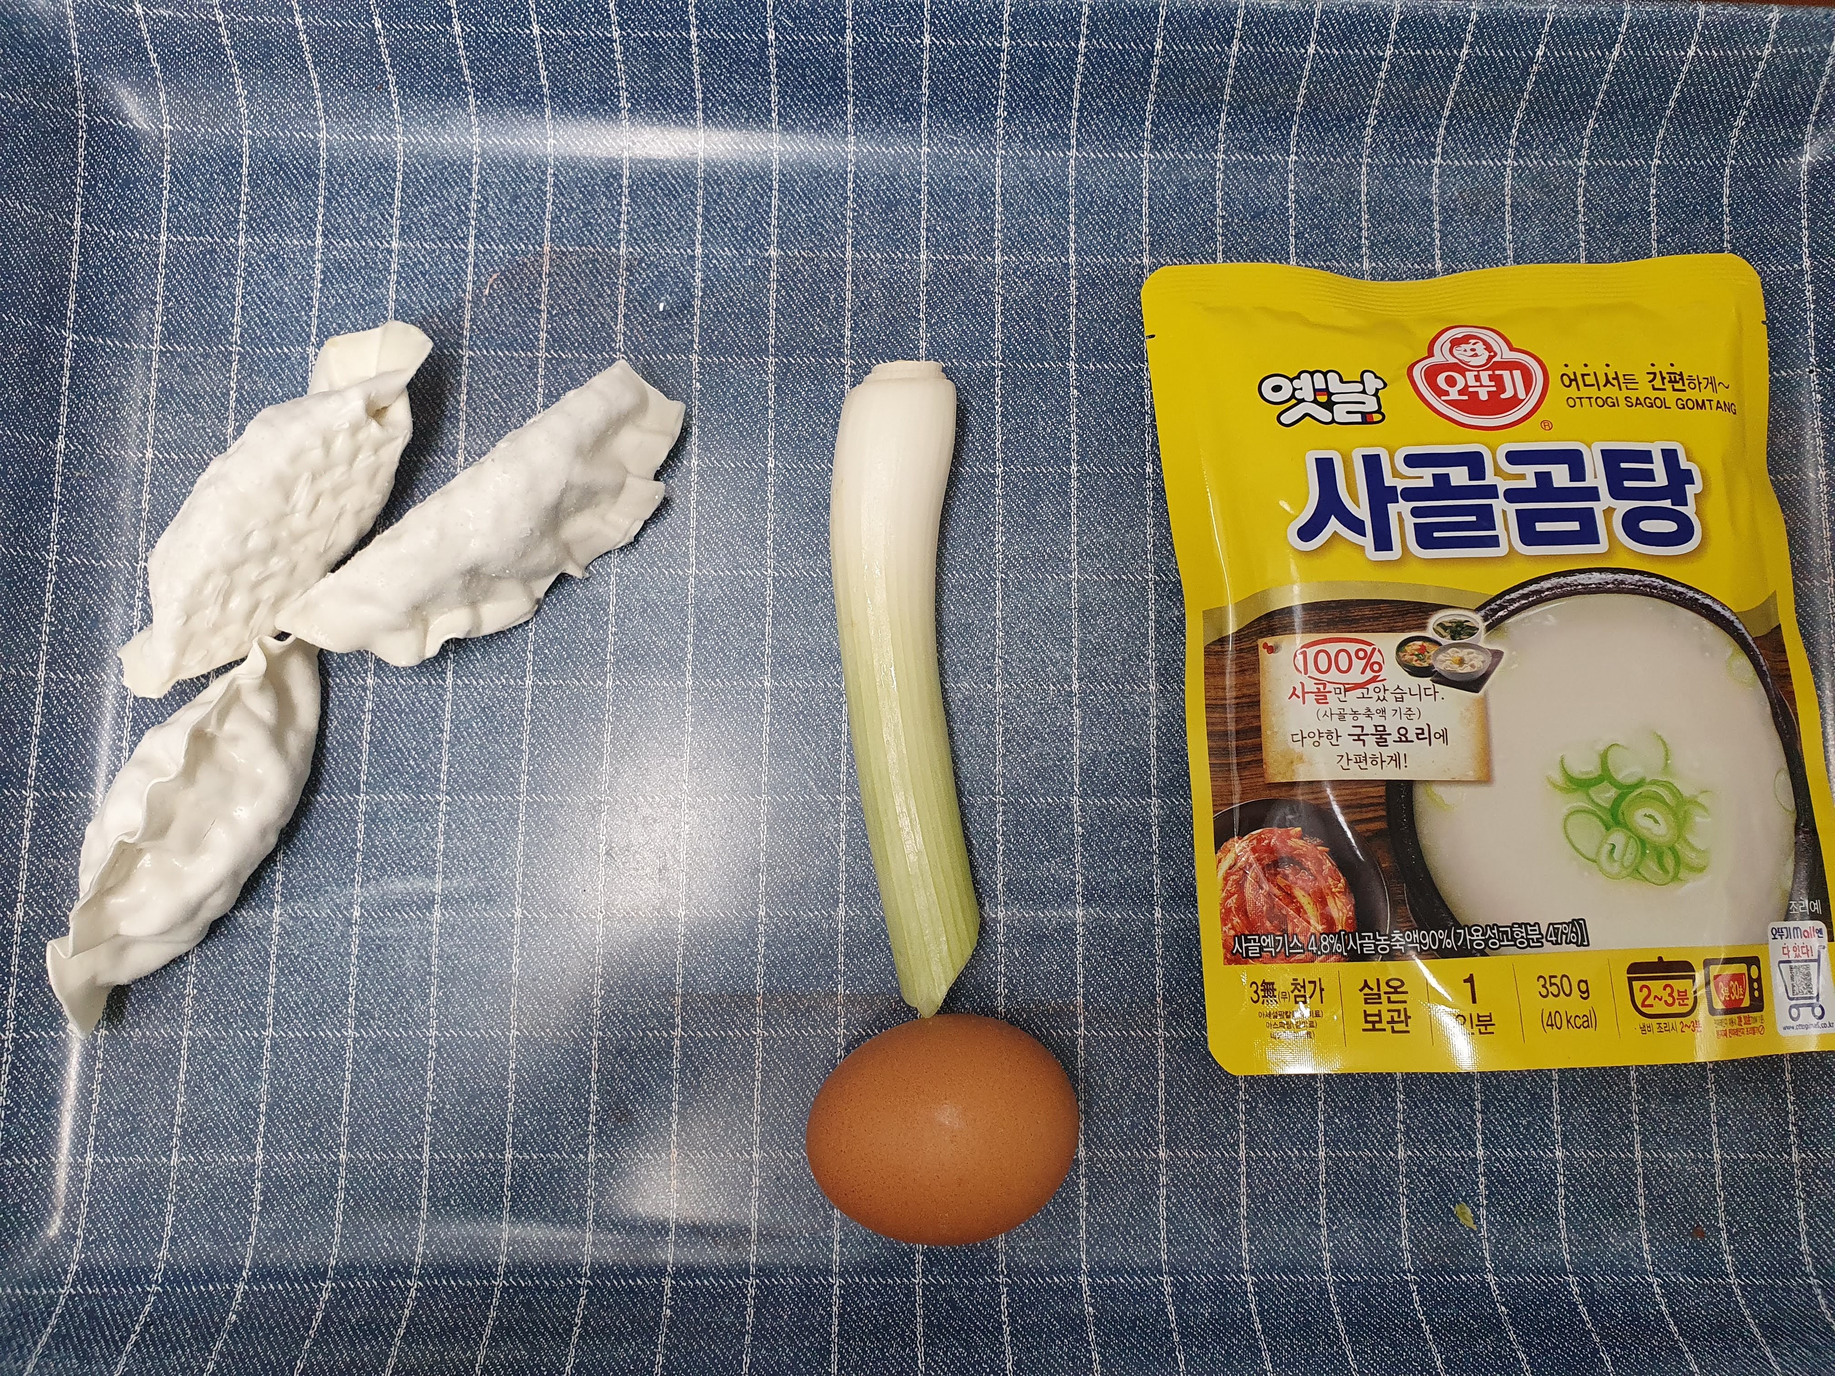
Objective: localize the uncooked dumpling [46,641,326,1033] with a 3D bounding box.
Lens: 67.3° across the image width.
[{"bbox_3d":[-0.155,0.029,0.290,0.037,0.033,0.092,34,82,3],"label":"uncooked dumpling"}]

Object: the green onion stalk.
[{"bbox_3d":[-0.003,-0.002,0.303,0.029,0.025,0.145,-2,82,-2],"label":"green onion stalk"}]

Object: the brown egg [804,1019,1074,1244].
[{"bbox_3d":[0.005,0.089,0.280,0.055,0.045,0.045,0,82,-2],"label":"brown egg"}]

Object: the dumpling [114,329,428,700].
[{"bbox_3d":[-0.139,-0.039,0.301,0.035,0.030,0.099,36,82,3],"label":"dumpling"}]

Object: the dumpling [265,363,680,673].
[{"bbox_3d":[-0.092,-0.034,0.304,0.101,0.026,0.036,-37,85,-6],"label":"dumpling"}]

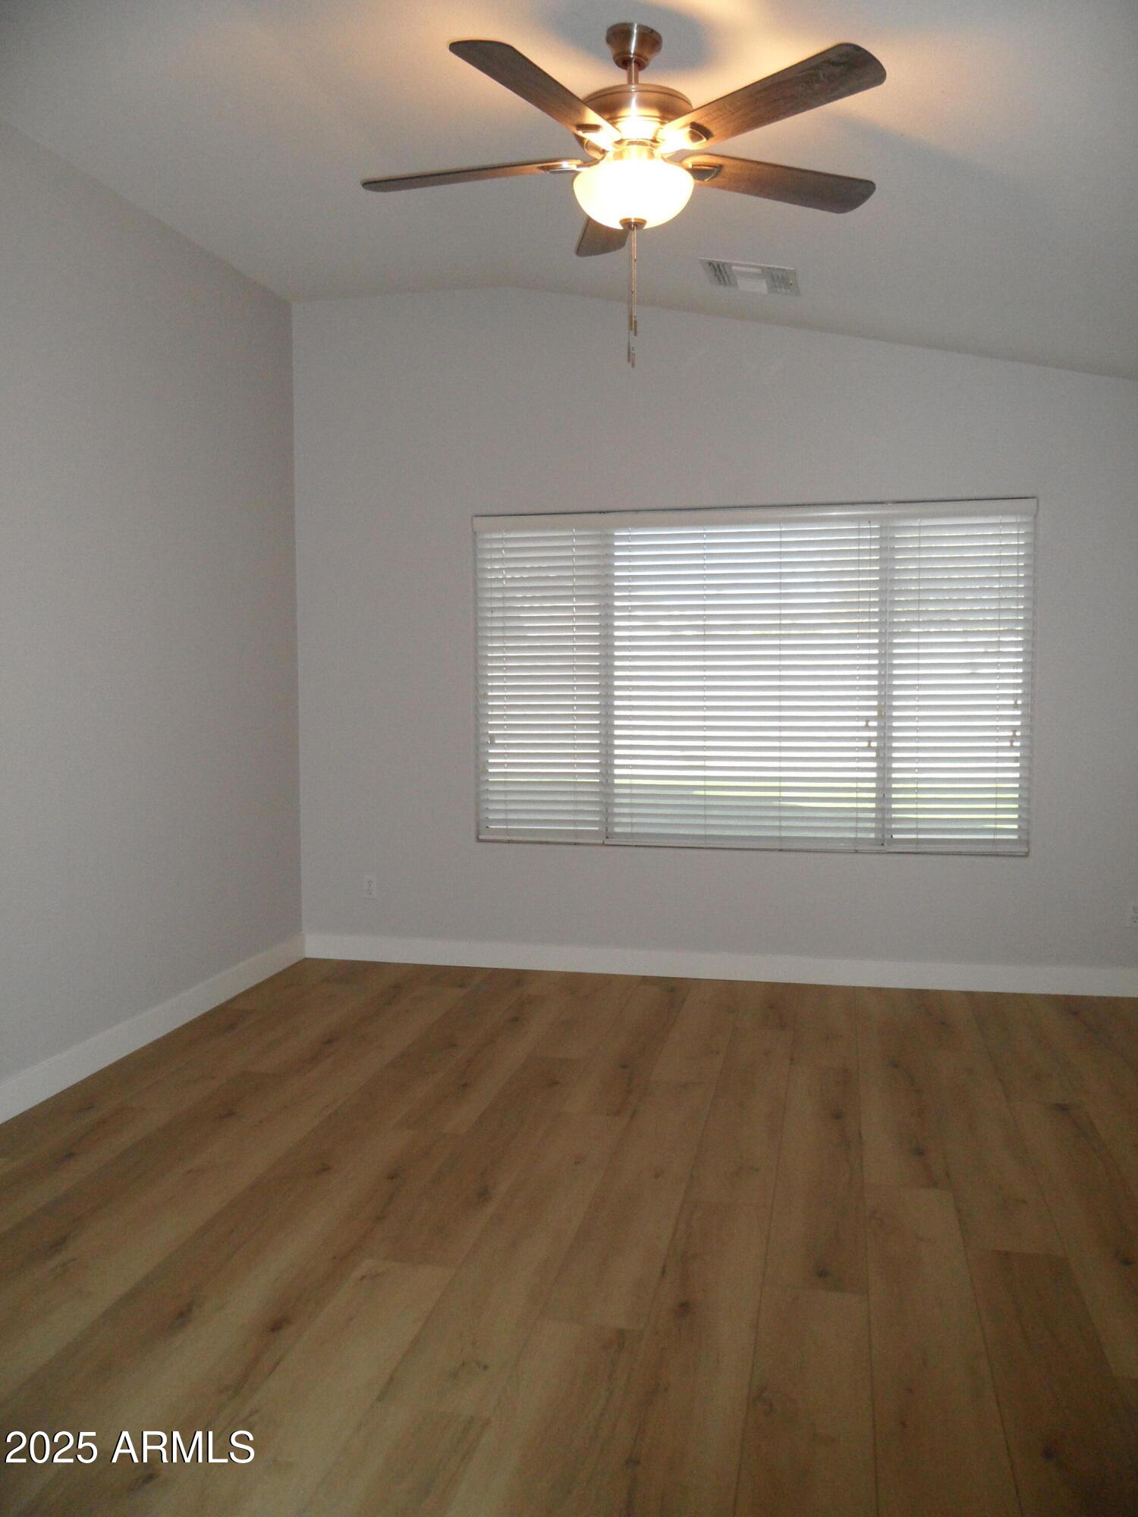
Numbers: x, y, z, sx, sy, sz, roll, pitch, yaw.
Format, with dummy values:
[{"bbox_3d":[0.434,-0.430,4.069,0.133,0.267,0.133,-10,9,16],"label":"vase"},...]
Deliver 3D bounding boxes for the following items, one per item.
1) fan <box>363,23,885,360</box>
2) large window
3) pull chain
[{"bbox_3d":[0.157,-1.328,2.833,1.280,0.760,1.280,0,4,13],"label":"fan"},{"bbox_3d":[0.759,-0.350,5.242,2.430,1.490,0.080,0,4,13],"label":"large window"},{"bbox_3d":[0.155,-1.119,2.844,0.030,0.345,0.030,0,4,13],"label":"pull chain"}]

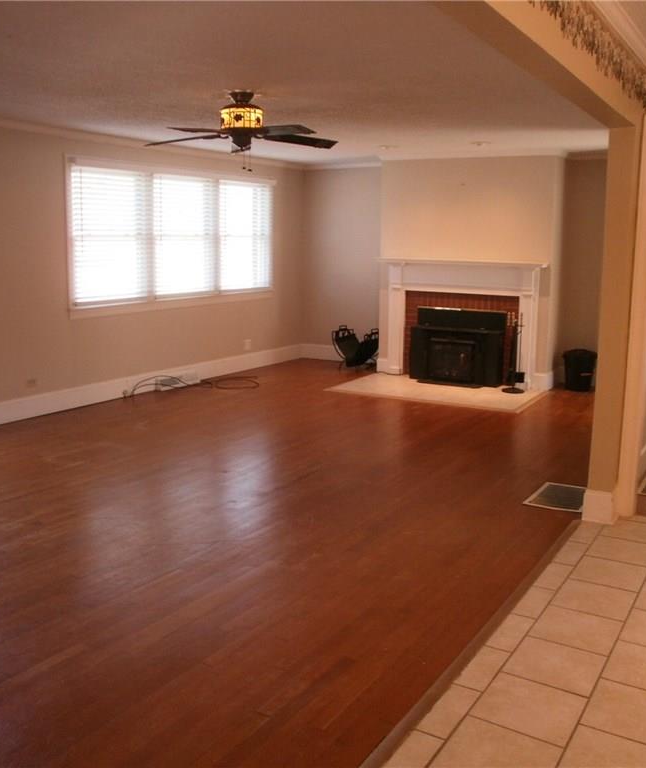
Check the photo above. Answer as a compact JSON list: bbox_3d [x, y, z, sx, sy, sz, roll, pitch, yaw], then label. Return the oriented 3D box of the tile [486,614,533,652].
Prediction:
[{"bbox_3d":[0.741,0.981,3.026,0.100,0.010,0.305,6,12,31],"label":"tile"}]

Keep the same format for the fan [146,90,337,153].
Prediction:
[{"bbox_3d":[-0.531,-1.728,5.070,1.260,0.400,1.200,-1,10,-6],"label":"fan"}]

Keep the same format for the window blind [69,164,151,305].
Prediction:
[{"bbox_3d":[-2.058,-1.444,7.542,0.060,1.268,1.000,6,12,31],"label":"window blind"}]

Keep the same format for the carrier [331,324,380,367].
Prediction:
[{"bbox_3d":[0.443,-0.450,9.472,0.550,0.500,0.420,6,12,31],"label":"carrier"}]

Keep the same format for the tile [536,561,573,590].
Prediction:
[{"bbox_3d":[1.043,0.869,3.470,0.092,0.010,0.300,6,12,31],"label":"tile"}]

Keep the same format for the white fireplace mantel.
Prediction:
[{"bbox_3d":[1.481,-0.675,8.403,1.874,1.315,0.400,6,12,31],"label":"white fireplace mantel"}]

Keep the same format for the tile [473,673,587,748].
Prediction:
[{"bbox_3d":[0.678,1.059,2.513,0.301,0.010,0.301,6,12,31],"label":"tile"}]

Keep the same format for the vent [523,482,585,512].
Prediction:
[{"bbox_3d":[1.427,0.666,4.574,0.319,0.012,0.466,6,12,31],"label":"vent"}]

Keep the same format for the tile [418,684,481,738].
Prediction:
[{"bbox_3d":[0.414,1.071,2.514,0.103,0.010,0.305,6,12,31],"label":"tile"}]

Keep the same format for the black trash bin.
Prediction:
[{"bbox_3d":[2.733,-0.140,8.158,0.350,0.410,0.350,6,12,31],"label":"black trash bin"}]

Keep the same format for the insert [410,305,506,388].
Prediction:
[{"bbox_3d":[1.469,-0.413,8.572,1.048,0.800,0.406,6,12,31],"label":"insert"}]

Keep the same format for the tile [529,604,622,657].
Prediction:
[{"bbox_3d":[0.985,0.955,2.984,0.300,0.010,0.300,6,12,31],"label":"tile"}]

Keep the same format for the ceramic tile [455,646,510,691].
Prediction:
[{"bbox_3d":[0.565,1.003,2.711,0.098,0.010,0.300,6,12,31],"label":"ceramic tile"}]

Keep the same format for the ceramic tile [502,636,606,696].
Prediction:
[{"bbox_3d":[0.826,1.000,2.731,0.300,0.010,0.300,6,12,31],"label":"ceramic tile"}]

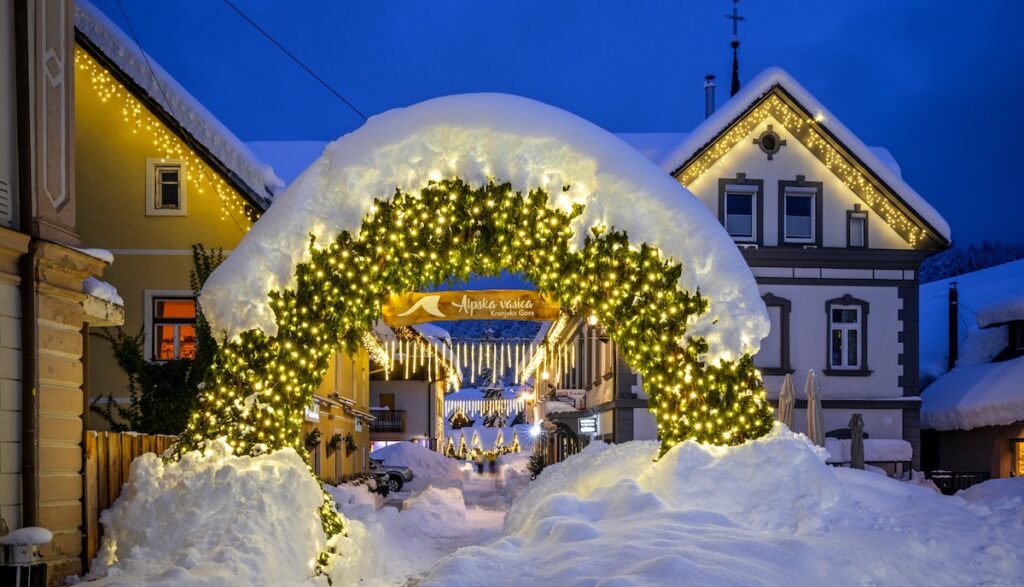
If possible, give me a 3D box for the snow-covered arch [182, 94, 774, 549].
[{"bbox_3d":[-0.448,0.468,11.400,7.600,6.000,1.700,0,-6,-3],"label":"snow-covered arch"}]

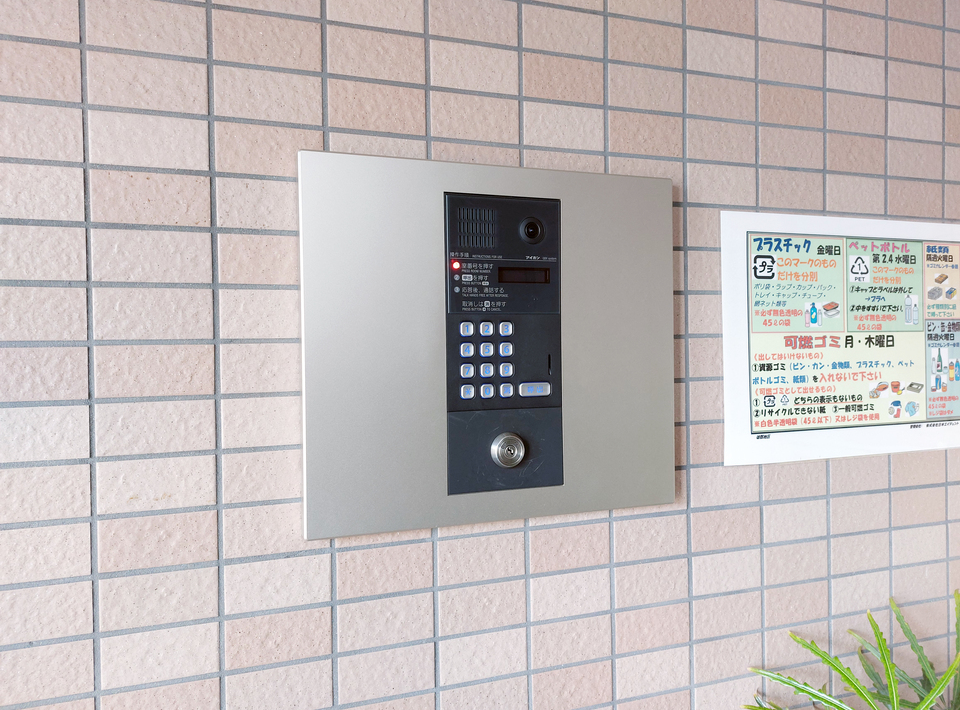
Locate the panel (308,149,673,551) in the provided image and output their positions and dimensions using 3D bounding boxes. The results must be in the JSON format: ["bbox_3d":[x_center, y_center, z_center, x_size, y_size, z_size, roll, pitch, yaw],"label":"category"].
[{"bbox_3d":[0.025,-0.011,0.682,0.400,0.360,0.015,-1,1,-18],"label":"panel"}]

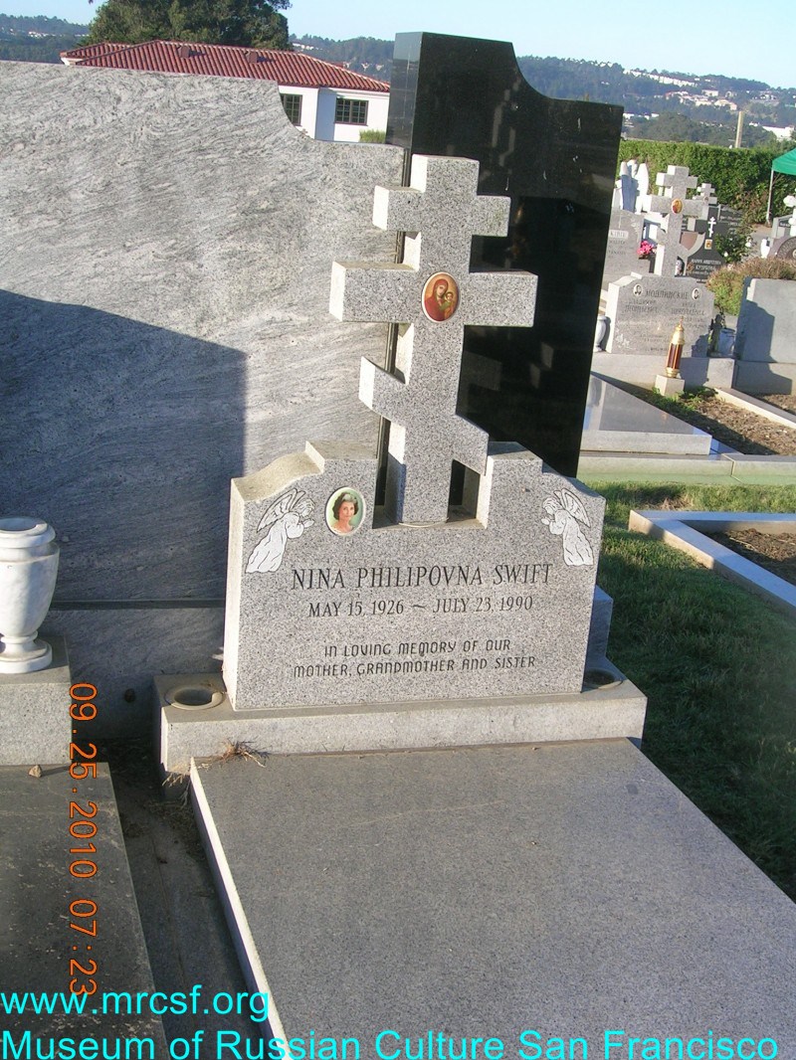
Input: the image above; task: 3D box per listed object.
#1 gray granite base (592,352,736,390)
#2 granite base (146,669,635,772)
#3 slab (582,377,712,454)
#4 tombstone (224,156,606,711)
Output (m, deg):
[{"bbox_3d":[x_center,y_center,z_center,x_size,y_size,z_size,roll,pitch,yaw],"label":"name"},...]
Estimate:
[{"bbox_3d":[1.604,-1.050,8.641,1.050,0.200,0.280,0,17,-13],"label":"gray granite base"},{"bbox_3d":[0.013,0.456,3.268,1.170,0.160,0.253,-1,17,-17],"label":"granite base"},{"bbox_3d":[0.890,-0.692,7.416,0.950,0.105,1.820,0,17,-13],"label":"slab"},{"bbox_3d":[0.063,-0.212,3.077,0.853,1.231,0.175,-1,17,-17],"label":"tombstone"}]

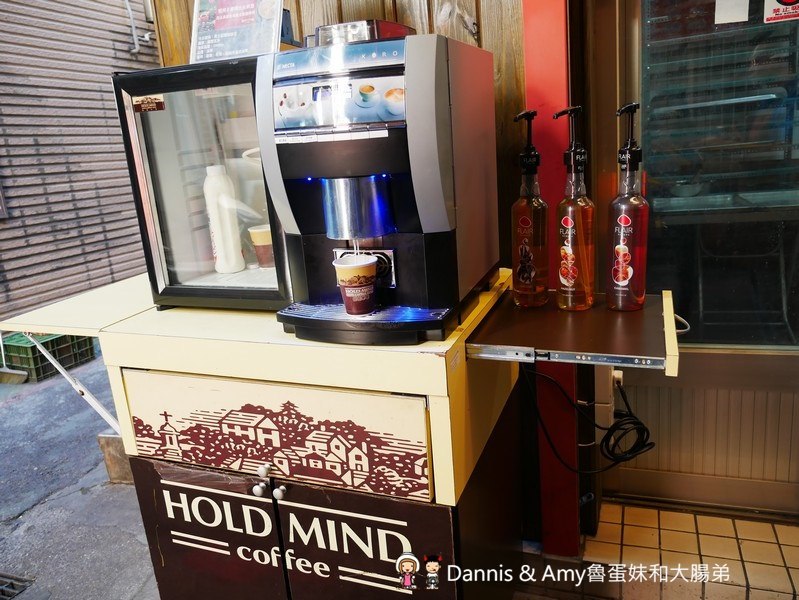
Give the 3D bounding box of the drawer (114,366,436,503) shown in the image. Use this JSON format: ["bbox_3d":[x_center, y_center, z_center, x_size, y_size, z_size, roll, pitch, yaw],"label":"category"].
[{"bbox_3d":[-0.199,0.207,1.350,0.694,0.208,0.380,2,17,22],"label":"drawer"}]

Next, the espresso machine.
[{"bbox_3d":[-0.024,-0.266,1.228,0.344,0.575,0.508,2,17,22],"label":"espresso machine"}]

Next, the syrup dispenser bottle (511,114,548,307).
[{"bbox_3d":[0.268,-0.188,1.267,0.087,0.404,0.075,-14,18,-31],"label":"syrup dispenser bottle"}]

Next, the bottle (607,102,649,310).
[{"bbox_3d":[0.451,-0.180,1.192,0.087,0.401,0.075,-13,17,-27],"label":"bottle"}]

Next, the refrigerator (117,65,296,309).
[{"bbox_3d":[-0.336,-0.266,1.423,0.366,0.519,0.400,2,17,22],"label":"refrigerator"}]

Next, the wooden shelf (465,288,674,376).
[{"bbox_3d":[0.338,0.048,1.215,0.396,0.040,0.373,2,17,22],"label":"wooden shelf"}]

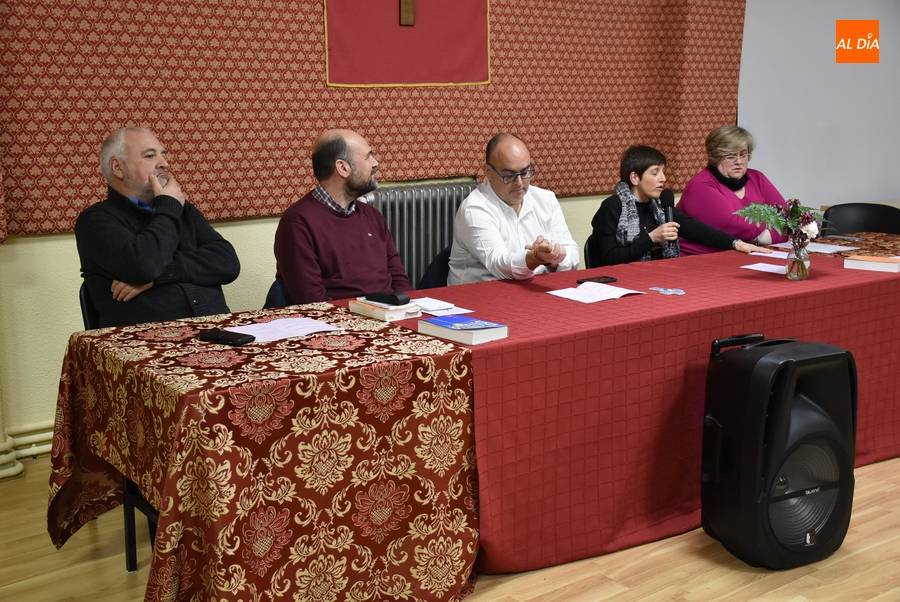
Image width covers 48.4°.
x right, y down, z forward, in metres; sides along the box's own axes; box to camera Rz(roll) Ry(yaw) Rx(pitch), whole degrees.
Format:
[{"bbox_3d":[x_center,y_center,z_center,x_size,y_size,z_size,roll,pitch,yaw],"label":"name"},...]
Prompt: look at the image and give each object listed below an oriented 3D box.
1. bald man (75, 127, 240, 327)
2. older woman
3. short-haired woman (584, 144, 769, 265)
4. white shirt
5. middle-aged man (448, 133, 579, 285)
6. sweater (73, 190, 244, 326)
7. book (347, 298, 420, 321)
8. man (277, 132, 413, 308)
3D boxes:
[{"bbox_3d":[-0.842,0.108,3.296,0.770,1.330,0.560,10,15,37],"label":"bald man"},{"bbox_3d":[1.366,-0.147,4.665,0.640,1.305,0.720,-2,12,-12],"label":"older woman"},{"bbox_3d":[1.006,-0.044,4.341,0.780,1.230,0.700,-3,13,-18],"label":"short-haired woman"},{"bbox_3d":[0.242,-0.174,3.957,0.550,0.630,0.520,-4,13,-22],"label":"white shirt"},{"bbox_3d":[0.279,0.010,3.885,0.560,1.300,0.750,-4,13,-22],"label":"middle-aged man"},{"bbox_3d":[-0.978,-0.068,3.369,0.420,0.640,0.560,10,15,37],"label":"sweater"},{"bbox_3d":[-0.207,0.022,3.228,0.138,0.038,0.203,-9,16,-39],"label":"book"},{"bbox_3d":[-0.297,0.070,3.522,0.540,1.320,0.750,-7,14,-32],"label":"man"}]

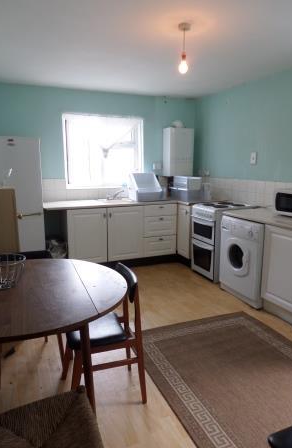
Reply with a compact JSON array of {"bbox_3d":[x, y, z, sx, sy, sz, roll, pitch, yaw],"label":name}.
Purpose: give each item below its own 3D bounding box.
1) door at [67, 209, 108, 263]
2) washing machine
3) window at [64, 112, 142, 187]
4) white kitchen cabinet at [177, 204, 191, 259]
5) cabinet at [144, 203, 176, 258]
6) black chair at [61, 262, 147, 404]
[{"bbox_3d":[-0.723,0.172,3.907,0.495,0.713,0.025,-5,11,-23],"label":"door"},{"bbox_3d":[1.214,0.352,3.297,0.560,0.850,0.600,-4,11,-22],"label":"washing machine"},{"bbox_3d":[-0.593,-1.021,4.497,1.160,1.000,0.120,-4,11,-22],"label":"window"},{"bbox_3d":[0.521,0.108,4.273,0.040,0.730,0.330,-4,11,-22],"label":"white kitchen cabinet"},{"bbox_3d":[0.101,0.047,4.583,0.510,0.740,0.560,-4,11,-22],"label":"cabinet"},{"bbox_3d":[-0.263,0.653,1.835,0.480,0.770,0.430,-3,10,-18],"label":"black chair"}]

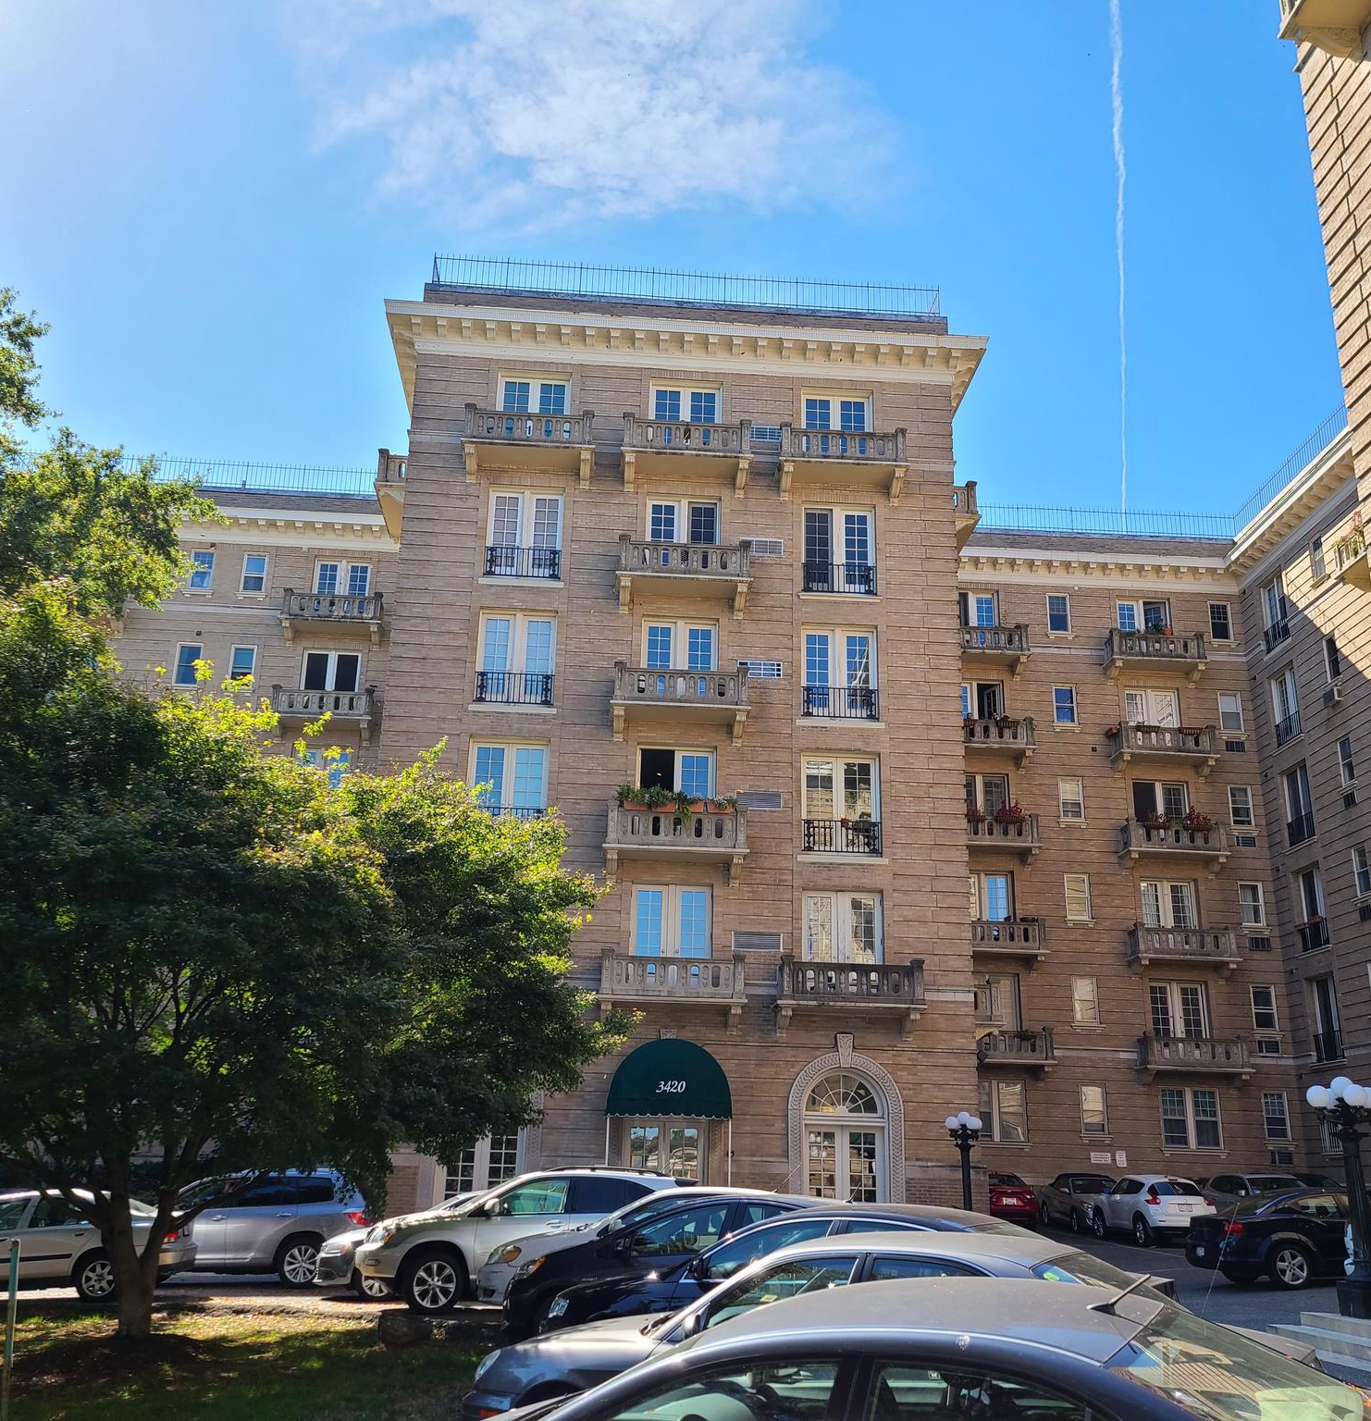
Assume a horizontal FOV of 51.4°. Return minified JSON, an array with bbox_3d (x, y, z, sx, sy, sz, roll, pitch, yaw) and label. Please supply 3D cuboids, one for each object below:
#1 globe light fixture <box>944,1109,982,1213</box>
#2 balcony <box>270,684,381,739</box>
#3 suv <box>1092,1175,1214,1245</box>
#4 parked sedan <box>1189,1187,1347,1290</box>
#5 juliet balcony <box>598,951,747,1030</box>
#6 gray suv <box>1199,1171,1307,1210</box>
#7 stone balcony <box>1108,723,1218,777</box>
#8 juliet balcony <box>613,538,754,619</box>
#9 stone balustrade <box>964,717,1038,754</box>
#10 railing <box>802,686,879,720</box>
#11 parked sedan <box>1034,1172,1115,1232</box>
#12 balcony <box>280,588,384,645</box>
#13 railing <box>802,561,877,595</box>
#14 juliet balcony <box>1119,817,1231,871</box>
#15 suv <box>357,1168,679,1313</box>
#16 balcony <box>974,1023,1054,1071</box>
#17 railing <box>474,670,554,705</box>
[{"bbox_3d":[5.505,9.144,27.807,0.720,2.500,0.720,2,-19,-4],"label":"globe light fixture"},{"bbox_3d":[-11.181,0.161,43.797,3.170,1.560,1.040,3,-18,-3],"label":"balcony"},{"bbox_3d":[11.274,12.058,34.434,1.765,1.570,4.125,3,-19,-5],"label":"suv"},{"bbox_3d":[10.572,8.426,22.724,4.850,1.490,1.830,2,-18,-1],"label":"parked sedan"},{"bbox_3d":[-0.293,5.791,29.207,3.040,1.470,1.030,2,-18,-4],"label":"juliet balcony"},{"bbox_3d":[14.112,12.194,34.722,1.830,1.570,4.600,3,-19,-4],"label":"gray suv"},{"bbox_3d":[15.286,1.335,45.377,3.170,1.560,1.040,3,-18,-3],"label":"stone balcony"},{"bbox_3d":[-0.030,-3.123,33.309,3.170,1.560,1.040,3,-18,-3],"label":"juliet balcony"},{"bbox_3d":[9.056,0.847,43.357,3.050,1.090,1.030,2,-18,-4],"label":"stone balustrade"},{"bbox_3d":[3.486,-0.157,32.002,1.758,0.705,0.080,2,-18,-4],"label":"railing"},{"bbox_3d":[10.719,12.998,37.486,1.820,1.440,4.850,2,-19,-2],"label":"parked sedan"},{"bbox_3d":[-10.696,-2.725,43.389,3.040,1.440,1.060,3,-19,-3],"label":"balcony"},{"bbox_3d":[3.580,-3.046,32.965,1.755,0.714,0.080,2,-18,-4],"label":"railing"},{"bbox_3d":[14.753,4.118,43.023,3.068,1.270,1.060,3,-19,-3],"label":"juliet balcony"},{"bbox_3d":[-1.990,6.956,18.707,4.770,1.710,1.910,8,-19,-18],"label":"suv"},{"bbox_3d":[9.042,9.769,40.970,3.100,1.260,1.000,2,-19,-4],"label":"balcony"},{"bbox_3d":[-3.914,-0.496,32.613,1.800,0.690,0.130,3,-18,-3],"label":"railing"}]

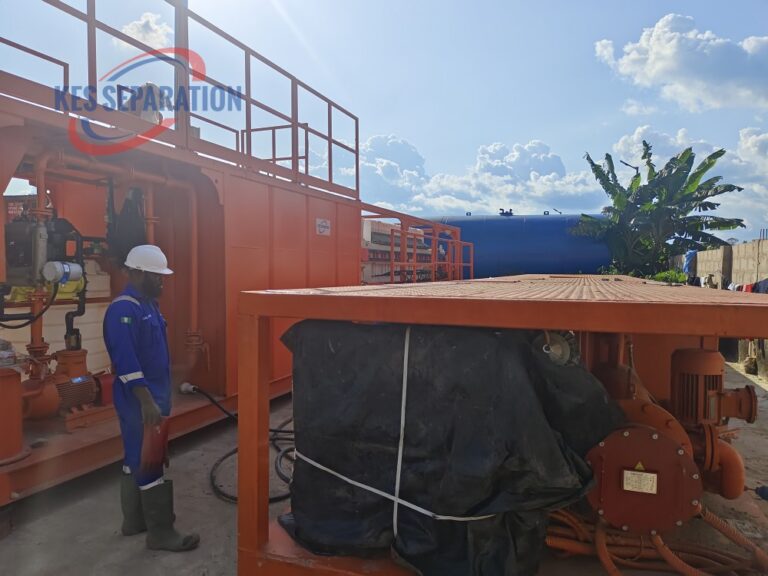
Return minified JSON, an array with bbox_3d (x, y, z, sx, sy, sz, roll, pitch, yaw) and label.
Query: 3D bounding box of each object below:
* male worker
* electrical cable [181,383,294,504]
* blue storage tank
[{"bbox_3d":[-1.363,0.622,3.153,0.500,1.770,0.520,0,2,3],"label":"male worker"},{"bbox_3d":[-1.035,1.143,4.492,1.350,0.640,1.650,0,2,0],"label":"electrical cable"},{"bbox_3d":[3.974,-0.793,17.082,6.000,3.100,3.000,1,2,16],"label":"blue storage tank"}]

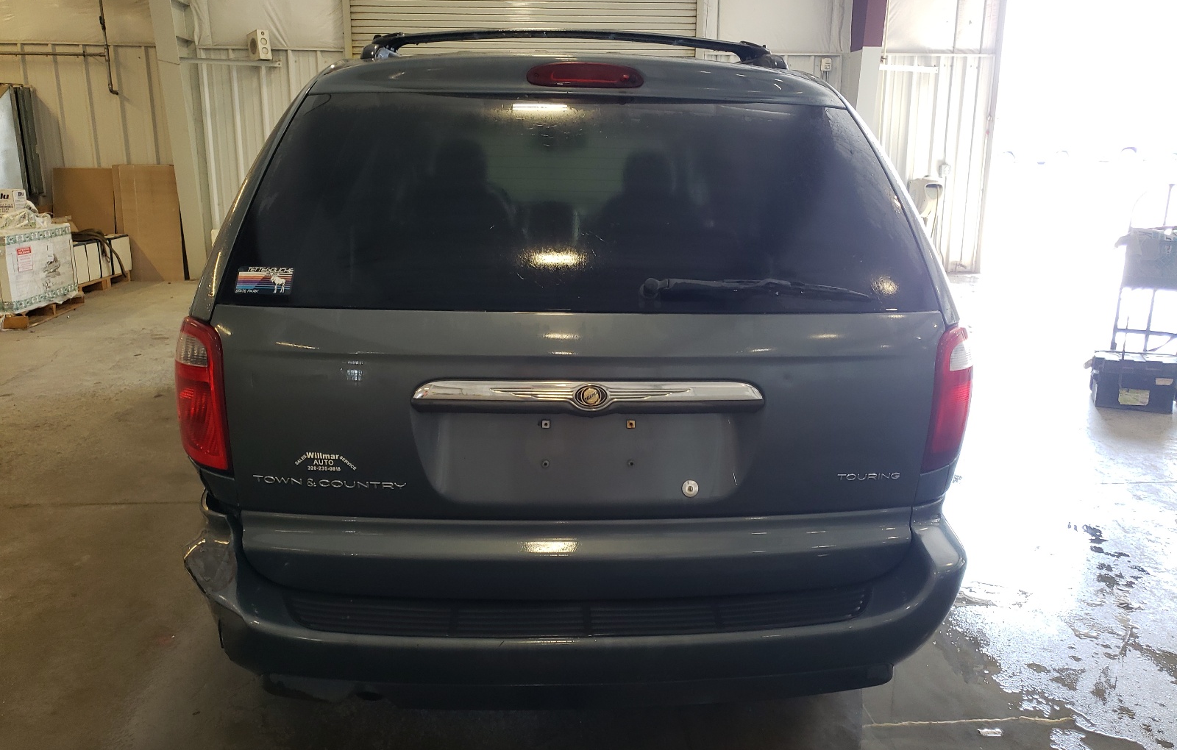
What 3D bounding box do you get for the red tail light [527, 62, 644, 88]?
[{"bbox_3d":[-0.007,-0.704,2.076,0.278,0.066,0.065,0,-1,-4],"label":"red tail light"}]

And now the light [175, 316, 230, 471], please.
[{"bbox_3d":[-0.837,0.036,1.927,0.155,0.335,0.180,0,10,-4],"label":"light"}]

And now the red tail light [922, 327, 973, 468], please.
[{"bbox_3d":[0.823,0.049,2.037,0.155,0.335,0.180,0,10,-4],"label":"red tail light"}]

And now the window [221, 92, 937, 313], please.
[{"bbox_3d":[-0.005,-0.391,1.977,1.580,0.520,0.120,0,-14,-4],"label":"window"}]

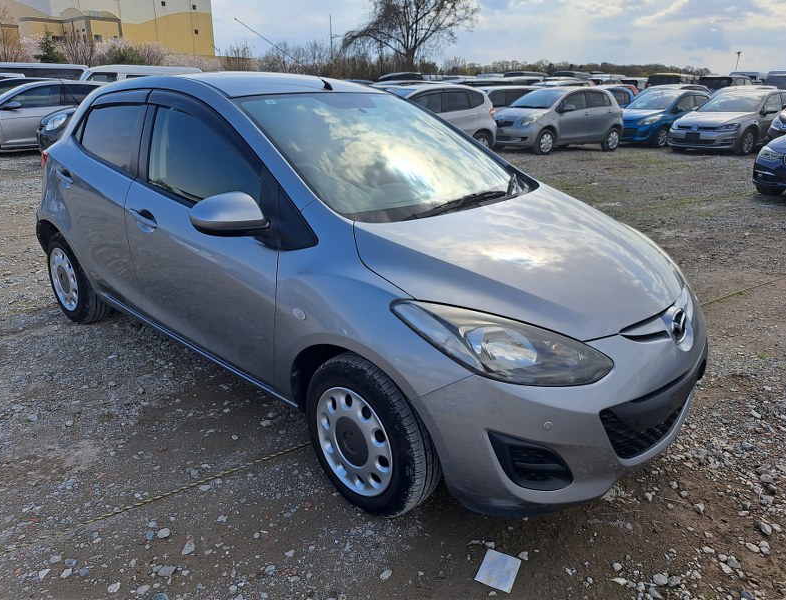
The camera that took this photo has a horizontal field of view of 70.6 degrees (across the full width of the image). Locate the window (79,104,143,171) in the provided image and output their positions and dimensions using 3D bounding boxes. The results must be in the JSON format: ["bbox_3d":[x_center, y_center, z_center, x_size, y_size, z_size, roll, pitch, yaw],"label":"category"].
[{"bbox_3d":[-1.363,-0.816,2.676,0.630,0.320,0.070,18,11,38],"label":"window"}]

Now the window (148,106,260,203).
[{"bbox_3d":[-0.783,-0.573,2.270,0.870,0.460,0.060,18,10,37],"label":"window"}]

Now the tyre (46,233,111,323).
[{"bbox_3d":[-1.962,-0.149,3.467,0.585,0.585,0.190,18,27,37],"label":"tyre"}]

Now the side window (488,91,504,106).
[{"bbox_3d":[2.848,-5.654,15.563,0.820,0.450,0.070,-12,7,-31],"label":"side window"}]

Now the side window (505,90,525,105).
[{"bbox_3d":[3.596,-5.811,15.958,0.750,0.440,0.070,-5,22,-16],"label":"side window"}]

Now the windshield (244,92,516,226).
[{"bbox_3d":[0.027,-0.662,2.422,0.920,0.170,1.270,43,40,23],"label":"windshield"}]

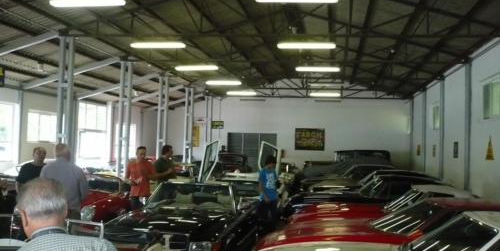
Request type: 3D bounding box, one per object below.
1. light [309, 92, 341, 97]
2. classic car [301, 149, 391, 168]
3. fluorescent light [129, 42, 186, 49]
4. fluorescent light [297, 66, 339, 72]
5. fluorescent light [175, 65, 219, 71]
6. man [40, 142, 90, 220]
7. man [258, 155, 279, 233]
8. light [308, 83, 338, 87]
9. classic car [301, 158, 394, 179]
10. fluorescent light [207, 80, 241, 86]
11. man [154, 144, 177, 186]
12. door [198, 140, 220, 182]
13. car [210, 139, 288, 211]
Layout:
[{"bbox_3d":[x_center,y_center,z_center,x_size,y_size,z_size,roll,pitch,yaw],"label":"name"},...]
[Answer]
[{"bbox_3d":[3.591,-1.470,24.200,1.480,0.110,0.180,1,-3,10],"label":"light"},{"bbox_3d":[4.719,2.122,23.500,4.500,1.880,1.750,2,-3,10],"label":"classic car"},{"bbox_3d":[-2.371,-2.065,13.100,1.480,0.110,0.180,1,-3,10],"label":"fluorescent light"},{"bbox_3d":[2.229,-1.878,16.857,1.550,0.110,0.170,2,-3,10],"label":"fluorescent light"},{"bbox_3d":[-1.808,-1.997,17.591,1.550,0.110,0.170,2,-3,10],"label":"fluorescent light"},{"bbox_3d":[-2.054,1.122,5.547,0.520,1.810,0.320,1,-3,9],"label":"man"},{"bbox_3d":[0.378,1.445,9.800,0.460,1.680,0.320,3,-3,-27],"label":"man"},{"bbox_3d":[2.924,-1.681,20.713,1.550,0.110,0.170,2,-3,10],"label":"light"},{"bbox_3d":[4.331,2.170,20.898,4.300,1.580,1.700,1,-3,9],"label":"classic car"},{"bbox_3d":[-1.070,-1.736,20.800,1.480,0.110,0.180,1,-3,10],"label":"fluorescent light"},{"bbox_3d":[-1.611,1.329,9.442,0.360,1.820,0.480,2,-3,-21],"label":"man"},{"bbox_3d":[-0.977,1.004,12.200,0.300,1.200,0.900,4,-3,-41],"label":"door"},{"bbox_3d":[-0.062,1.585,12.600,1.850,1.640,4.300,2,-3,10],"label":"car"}]

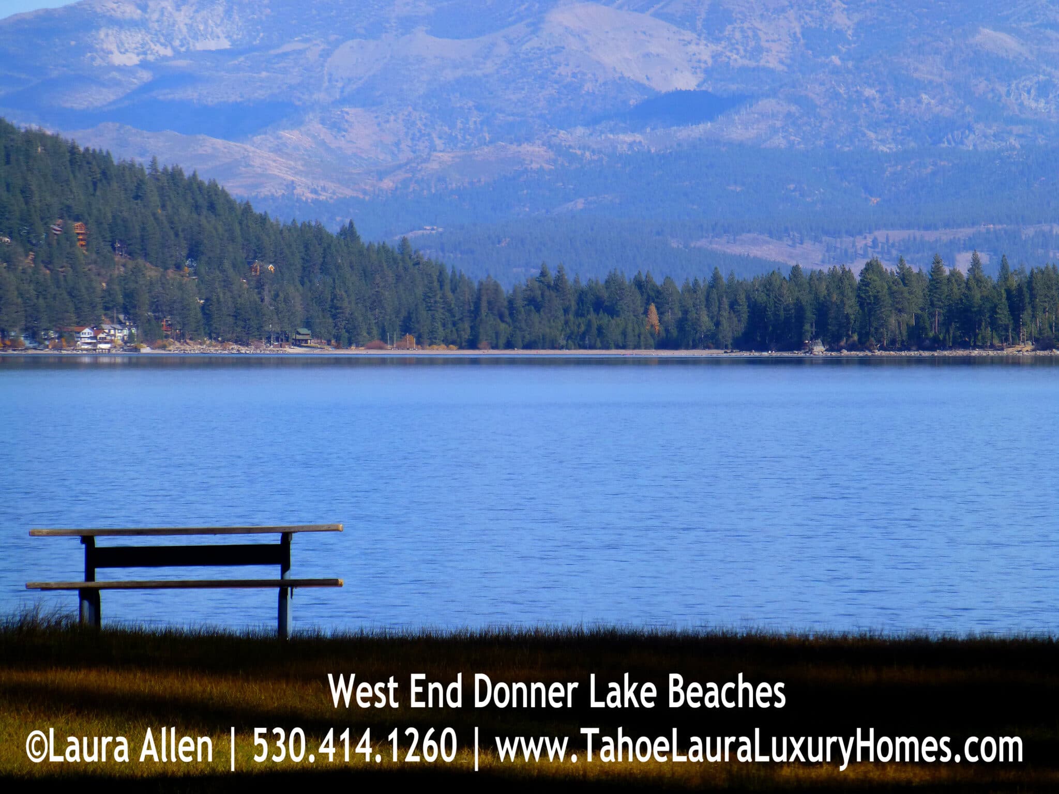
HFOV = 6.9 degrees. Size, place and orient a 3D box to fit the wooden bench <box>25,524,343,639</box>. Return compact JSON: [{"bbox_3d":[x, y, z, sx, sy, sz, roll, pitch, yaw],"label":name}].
[{"bbox_3d":[-2.031,1.148,52.500,1.830,0.750,1.520,0,-1,0],"label":"wooden bench"}]

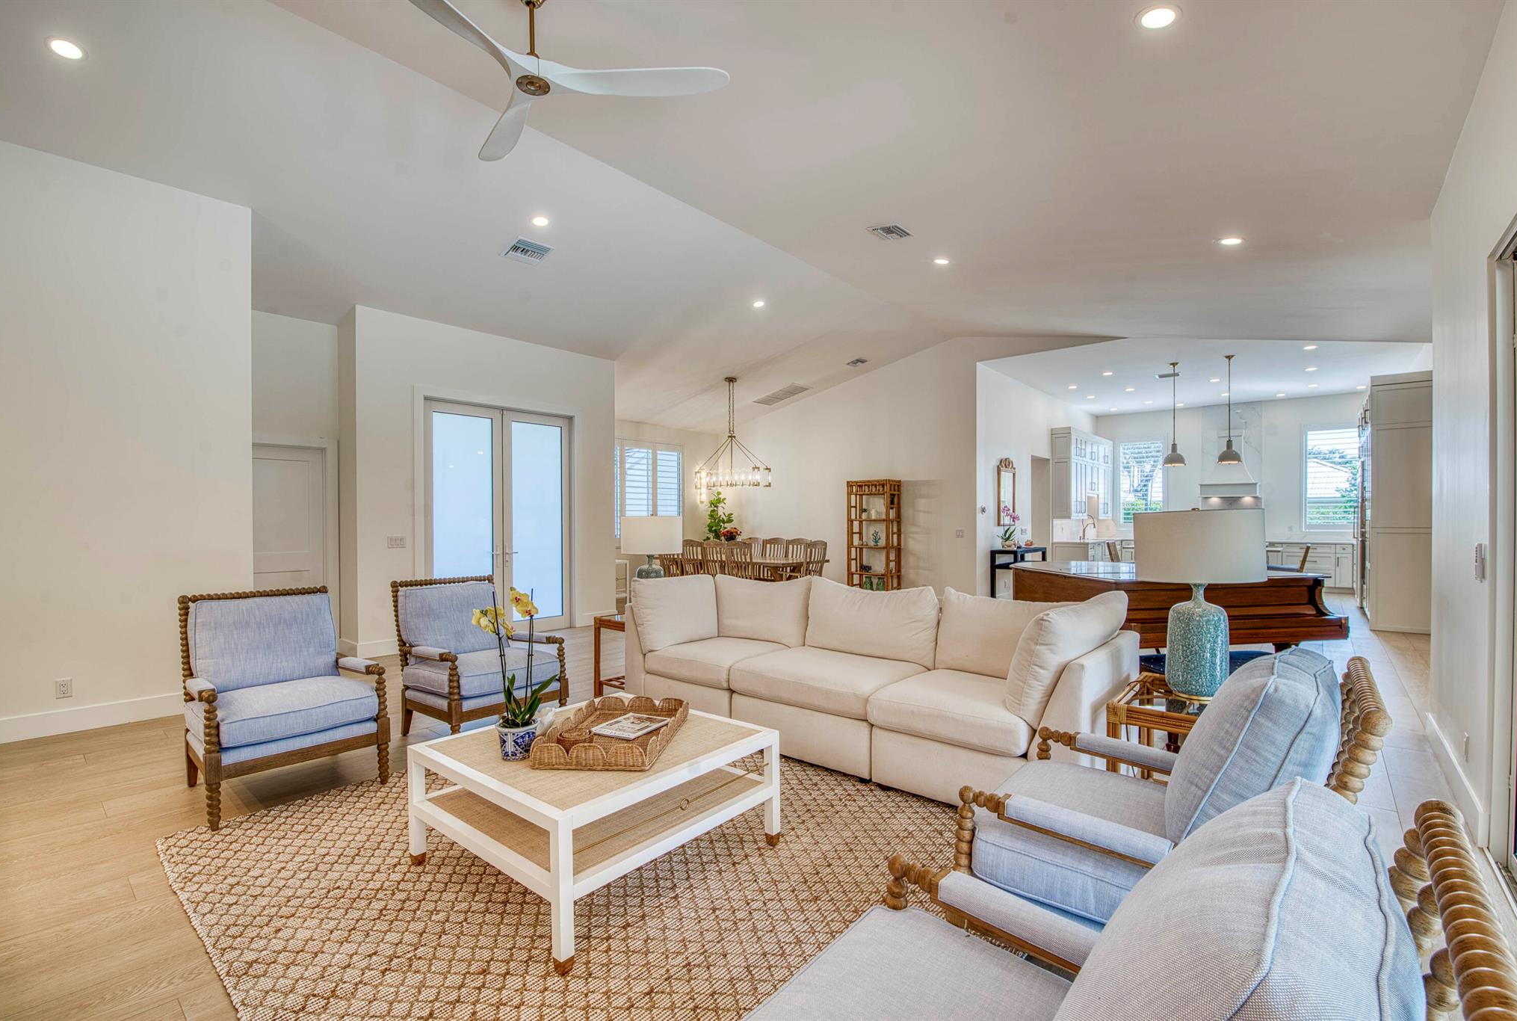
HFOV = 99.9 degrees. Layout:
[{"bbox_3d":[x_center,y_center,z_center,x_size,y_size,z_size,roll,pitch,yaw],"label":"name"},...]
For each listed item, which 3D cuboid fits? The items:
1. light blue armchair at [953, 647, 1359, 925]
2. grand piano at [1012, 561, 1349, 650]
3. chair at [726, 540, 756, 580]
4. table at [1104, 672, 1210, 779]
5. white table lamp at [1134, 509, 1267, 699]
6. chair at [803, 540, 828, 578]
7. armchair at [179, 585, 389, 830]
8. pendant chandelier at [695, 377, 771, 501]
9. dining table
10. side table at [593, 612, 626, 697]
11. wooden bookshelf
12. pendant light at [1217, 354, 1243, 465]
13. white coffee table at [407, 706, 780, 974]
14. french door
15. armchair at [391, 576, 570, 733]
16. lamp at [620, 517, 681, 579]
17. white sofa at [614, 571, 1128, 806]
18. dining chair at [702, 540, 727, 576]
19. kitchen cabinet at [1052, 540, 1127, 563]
[{"bbox_3d":[1.166,0.909,1.842,0.917,0.986,0.757,-1,0,41],"label":"light blue armchair"},{"bbox_3d":[2.630,0.900,4.250,1.480,1.000,1.450,0,0,-11],"label":"grand piano"},{"bbox_3d":[-0.083,0.920,8.381,0.480,1.040,0.560,-1,0,39],"label":"chair"},{"bbox_3d":[1.920,1.110,2.800,0.560,0.580,0.650,0,0,41],"label":"table"},{"bbox_3d":[1.911,0.387,2.794,0.480,0.812,0.480,-1,0,34],"label":"white table lamp"},{"bbox_3d":[0.561,0.916,8.248,0.560,1.040,0.480,-1,0,39],"label":"chair"},{"bbox_3d":[-2.470,0.925,3.310,0.910,0.950,0.740,0,0,41],"label":"armchair"},{"bbox_3d":[-0.370,-1.110,9.120,1.250,1.600,0.320,0,0,41],"label":"pendant chandelier"},{"bbox_3d":[-0.290,1.025,8.900,2.200,0.750,1.080,0,0,41],"label":"dining table"},{"bbox_3d":[-0.873,1.124,4.956,0.500,0.610,0.580,-1,0,39],"label":"side table"},{"bbox_3d":[1.735,0.480,9.540,0.700,1.840,0.380,0,0,41],"label":"wooden bookshelf"},{"bbox_3d":[5.878,-1.260,7.956,0.250,1.372,0.250,-1,0,39],"label":"pendant light"},{"bbox_3d":[-0.650,1.169,2.618,1.041,0.466,1.052,-1,0,39],"label":"white coffee table"},{"bbox_3d":[-2.902,0.117,7.305,0.100,2.584,1.800,-1,0,39],"label":"french door"},{"bbox_3d":[-1.770,0.925,4.040,0.910,0.950,0.740,0,0,41],"label":"armchair"},{"bbox_3d":[-0.860,0.435,5.120,0.480,0.800,0.480,0,0,0],"label":"lamp"},{"bbox_3d":[0.530,0.930,3.905,2.880,0.940,1.020,0,0,40],"label":"white sofa"},{"bbox_3d":[-0.400,0.900,8.550,0.470,1.000,0.550,0,0,41],"label":"dining chair"},{"bbox_3d":[6.069,0.961,11.559,0.620,0.920,3.000,-1,0,39],"label":"kitchen cabinet"}]

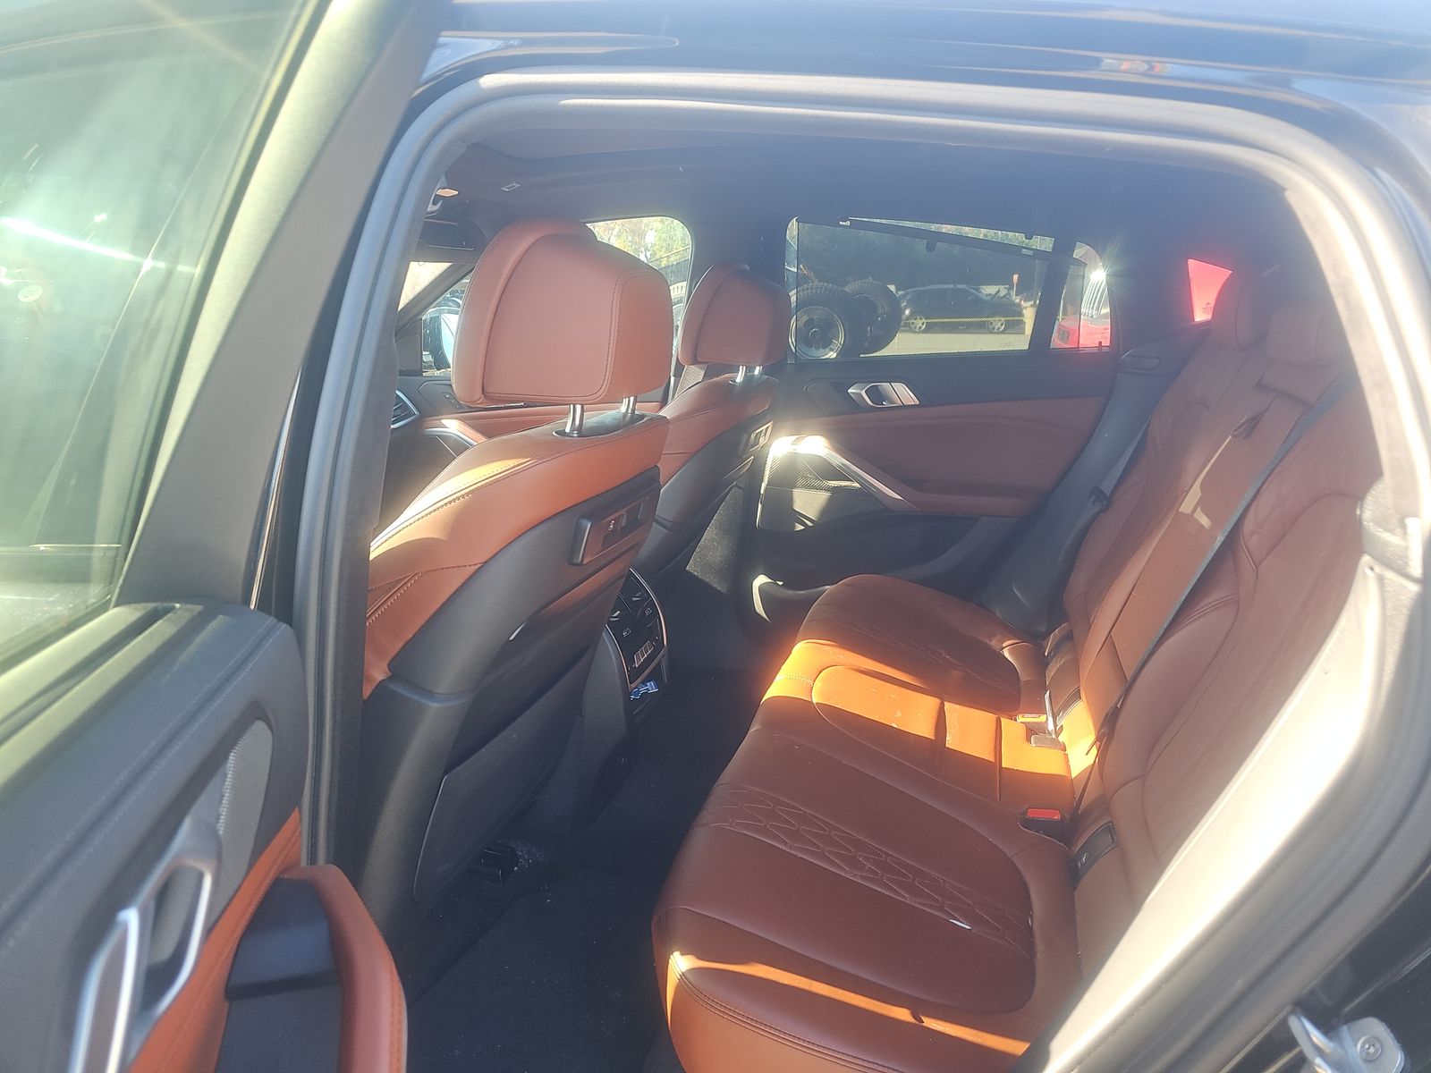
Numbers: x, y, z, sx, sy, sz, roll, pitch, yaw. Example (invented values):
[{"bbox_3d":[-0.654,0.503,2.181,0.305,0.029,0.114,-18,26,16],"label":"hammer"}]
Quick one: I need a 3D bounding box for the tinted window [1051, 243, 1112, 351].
[{"bbox_3d":[0.767,-0.495,1.978,0.140,0.230,0.040,3,13,14],"label":"tinted window"}]

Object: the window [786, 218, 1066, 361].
[{"bbox_3d":[0.433,-0.529,2.058,0.580,0.310,0.050,3,13,14],"label":"window"}]

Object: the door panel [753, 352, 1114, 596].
[{"bbox_3d":[0.456,-0.113,2.122,0.780,0.580,0.130,3,13,14],"label":"door panel"}]

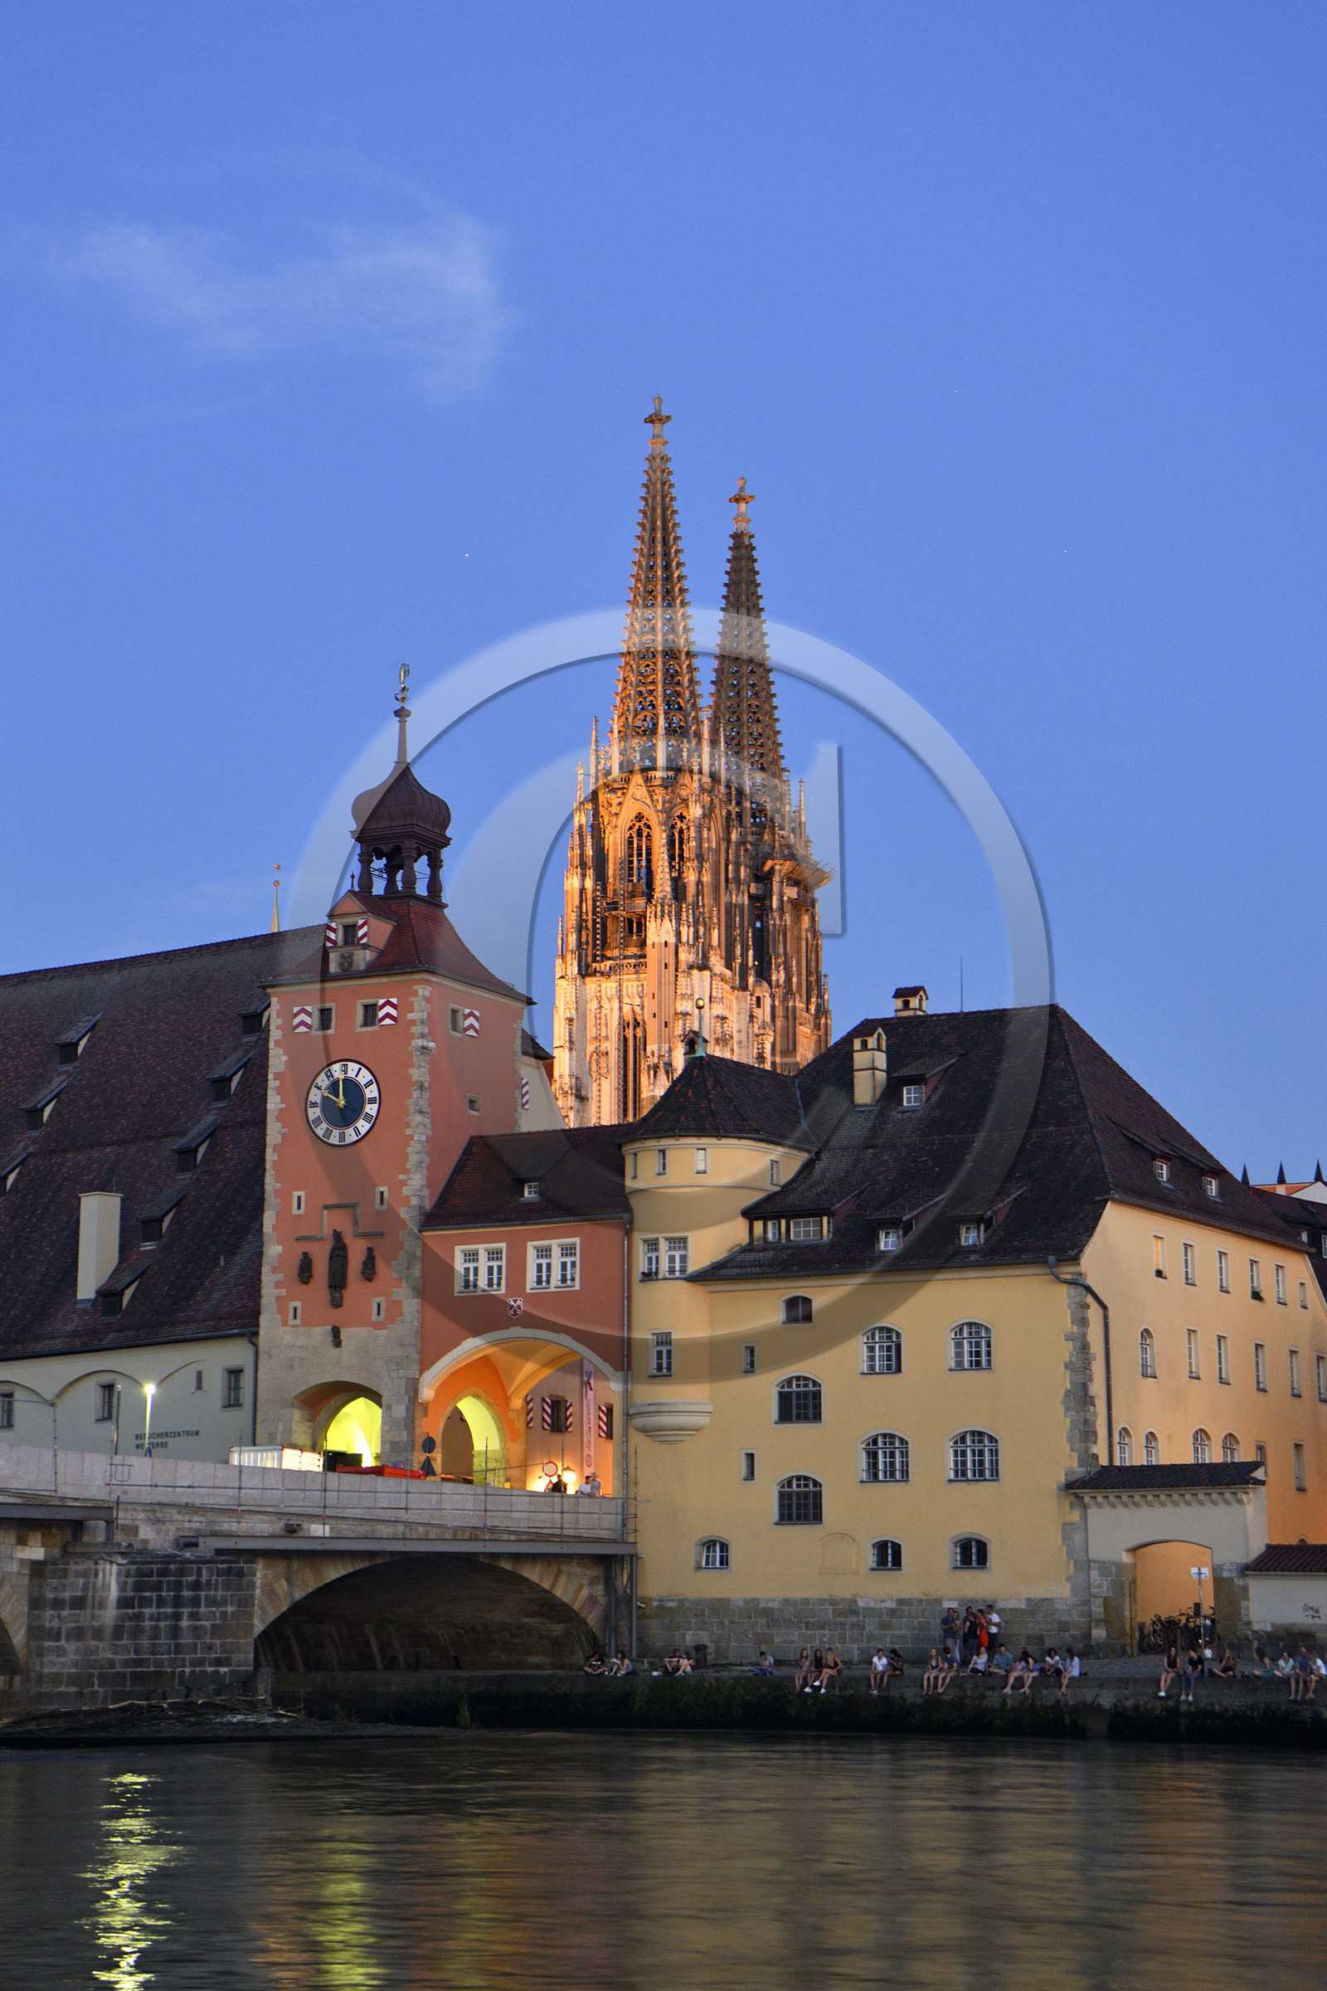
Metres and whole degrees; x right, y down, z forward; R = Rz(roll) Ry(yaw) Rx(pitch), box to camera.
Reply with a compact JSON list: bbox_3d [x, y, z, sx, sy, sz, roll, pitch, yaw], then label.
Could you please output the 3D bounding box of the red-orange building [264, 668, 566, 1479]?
[{"bbox_3d":[-9.238,3.328,119.175,7.100,30.200,7.100,-5,-12,28],"label":"red-orange building"}]

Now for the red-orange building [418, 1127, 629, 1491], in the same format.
[{"bbox_3d":[-2.961,11.033,113.895,8.200,13.400,7.000,-6,-12,30],"label":"red-orange building"}]

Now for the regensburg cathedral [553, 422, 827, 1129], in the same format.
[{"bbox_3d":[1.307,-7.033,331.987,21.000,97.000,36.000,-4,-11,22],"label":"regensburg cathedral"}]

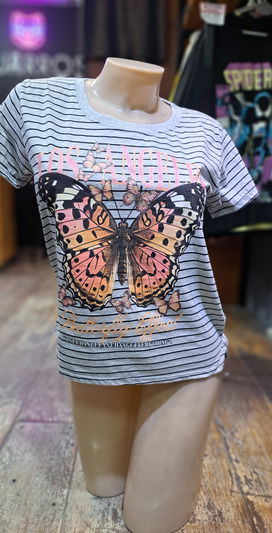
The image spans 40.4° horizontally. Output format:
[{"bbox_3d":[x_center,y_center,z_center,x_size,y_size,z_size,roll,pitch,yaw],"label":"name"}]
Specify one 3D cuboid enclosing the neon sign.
[{"bbox_3d":[-1.101,-2.398,3.760,0.360,0.350,0.050,1,13,-2],"label":"neon sign"}]

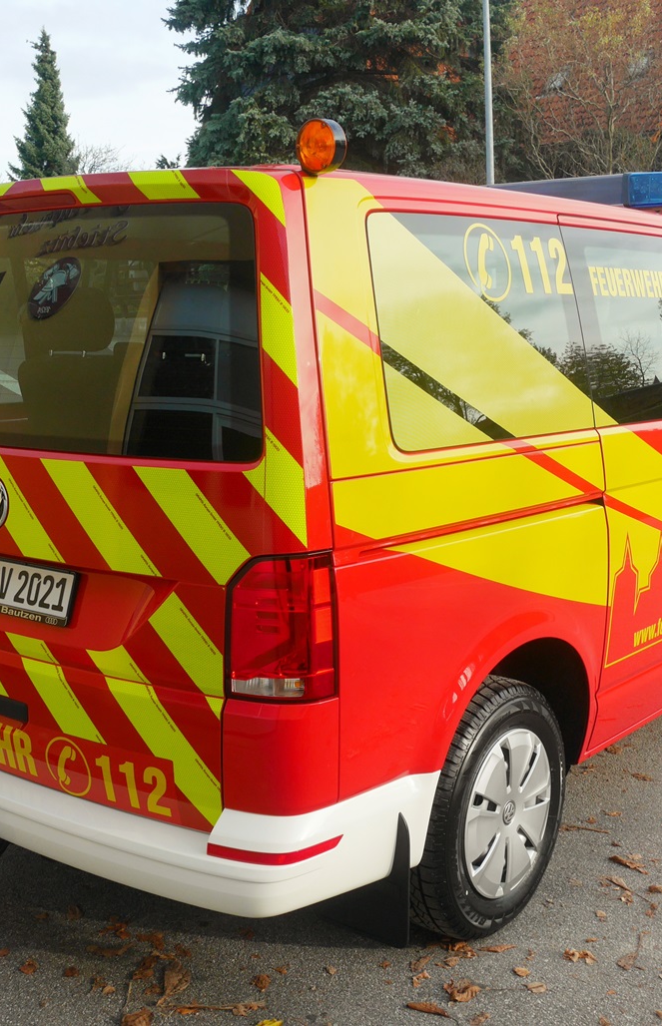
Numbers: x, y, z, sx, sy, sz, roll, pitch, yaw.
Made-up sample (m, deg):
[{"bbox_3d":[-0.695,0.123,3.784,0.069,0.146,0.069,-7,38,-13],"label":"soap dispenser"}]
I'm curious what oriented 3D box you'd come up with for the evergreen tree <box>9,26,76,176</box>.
[{"bbox_3d":[-9.689,-11.298,43.887,3.500,10.400,3.500,-3,10,-13],"label":"evergreen tree"}]

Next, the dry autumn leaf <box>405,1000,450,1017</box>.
[{"bbox_3d":[0.241,1.230,3.137,0.113,0.018,0.032,2,11,20],"label":"dry autumn leaf"}]

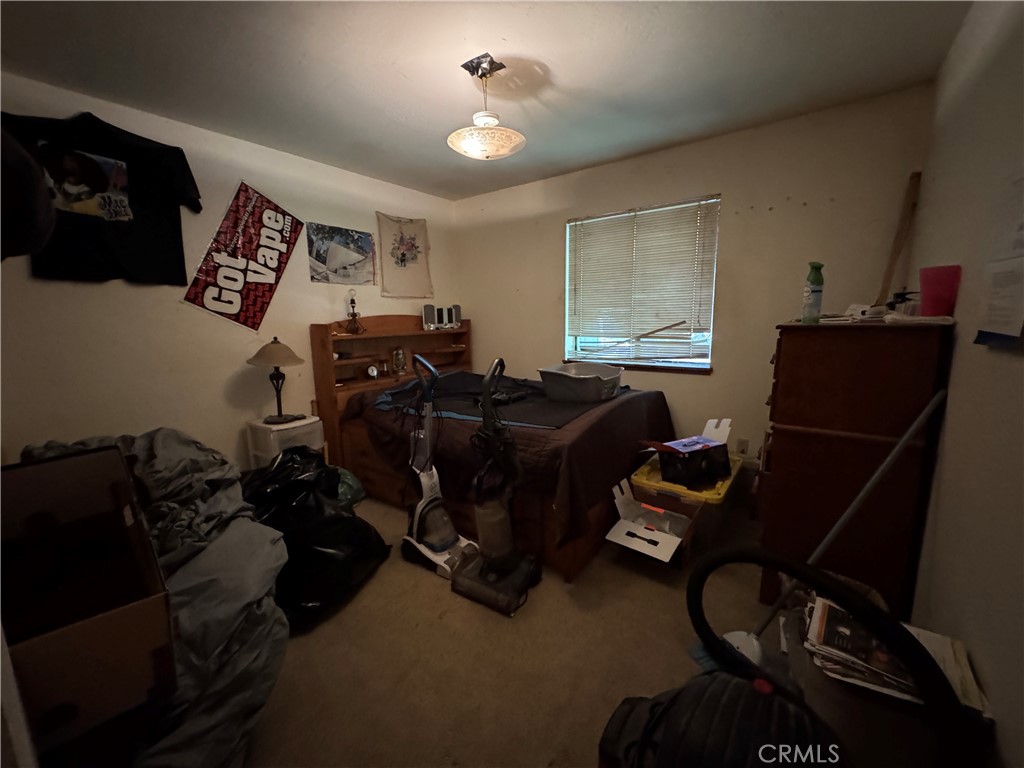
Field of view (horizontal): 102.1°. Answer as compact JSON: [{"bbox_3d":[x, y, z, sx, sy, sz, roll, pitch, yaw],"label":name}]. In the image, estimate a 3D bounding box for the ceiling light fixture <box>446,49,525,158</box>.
[{"bbox_3d":[-0.134,-1.377,2.109,0.400,0.435,0.400,-1,10,0],"label":"ceiling light fixture"}]

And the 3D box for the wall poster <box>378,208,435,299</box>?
[{"bbox_3d":[-1.021,-1.234,4.034,0.015,0.780,0.640,6,12,36],"label":"wall poster"}]

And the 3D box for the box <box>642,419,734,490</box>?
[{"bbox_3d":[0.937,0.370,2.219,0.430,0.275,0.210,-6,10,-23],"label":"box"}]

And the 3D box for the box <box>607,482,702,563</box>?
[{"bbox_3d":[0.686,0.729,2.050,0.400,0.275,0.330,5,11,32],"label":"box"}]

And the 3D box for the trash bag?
[{"bbox_3d":[-0.982,0.633,2.067,0.800,0.535,0.690,6,12,36],"label":"trash bag"}]

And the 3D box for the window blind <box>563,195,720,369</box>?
[{"bbox_3d":[1.009,-0.802,3.477,1.270,1.250,0.050,6,12,36],"label":"window blind"}]

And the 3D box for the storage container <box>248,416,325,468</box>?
[{"bbox_3d":[-1.627,0.507,3.006,0.395,0.500,0.345,6,12,36],"label":"storage container"}]

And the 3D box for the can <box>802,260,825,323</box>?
[{"bbox_3d":[1.182,-0.353,1.613,0.067,0.232,0.067,-7,11,-29],"label":"can"}]

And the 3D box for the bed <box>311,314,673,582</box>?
[{"bbox_3d":[-0.165,0.126,3.170,2.221,1.317,1.537,6,12,36],"label":"bed"}]

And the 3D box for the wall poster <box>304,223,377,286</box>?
[{"bbox_3d":[-1.421,-1.080,3.503,0.015,0.450,0.590,6,12,36],"label":"wall poster"}]

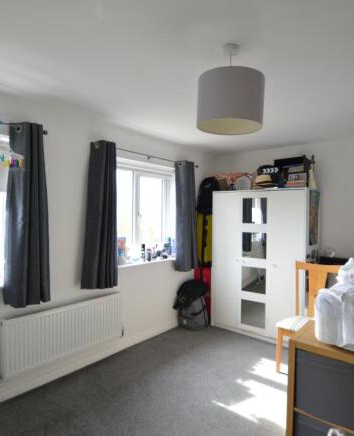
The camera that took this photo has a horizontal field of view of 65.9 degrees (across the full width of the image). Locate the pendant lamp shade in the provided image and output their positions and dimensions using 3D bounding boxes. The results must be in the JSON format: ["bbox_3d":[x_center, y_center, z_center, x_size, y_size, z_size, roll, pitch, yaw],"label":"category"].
[{"bbox_3d":[0.306,-0.651,1.564,0.372,0.245,0.372,1,-1,0],"label":"pendant lamp shade"}]

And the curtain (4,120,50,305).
[{"bbox_3d":[-1.211,-0.019,2.214,0.140,1.402,0.260,1,-1,40],"label":"curtain"}]

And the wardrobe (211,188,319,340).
[{"bbox_3d":[1.127,0.589,3.638,1.200,1.880,0.500,1,-1,40],"label":"wardrobe"}]

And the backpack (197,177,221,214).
[{"bbox_3d":[0.480,-0.332,4.061,0.340,0.540,0.240,1,-1,40],"label":"backpack"}]

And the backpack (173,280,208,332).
[{"bbox_3d":[0.224,1.201,3.781,0.380,0.610,0.300,1,-1,20],"label":"backpack"}]

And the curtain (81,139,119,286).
[{"bbox_3d":[-0.772,-0.028,2.738,0.140,1.401,0.285,1,-1,40],"label":"curtain"}]

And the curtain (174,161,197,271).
[{"bbox_3d":[0.122,-0.029,3.808,0.130,1.464,0.302,1,-1,40],"label":"curtain"}]

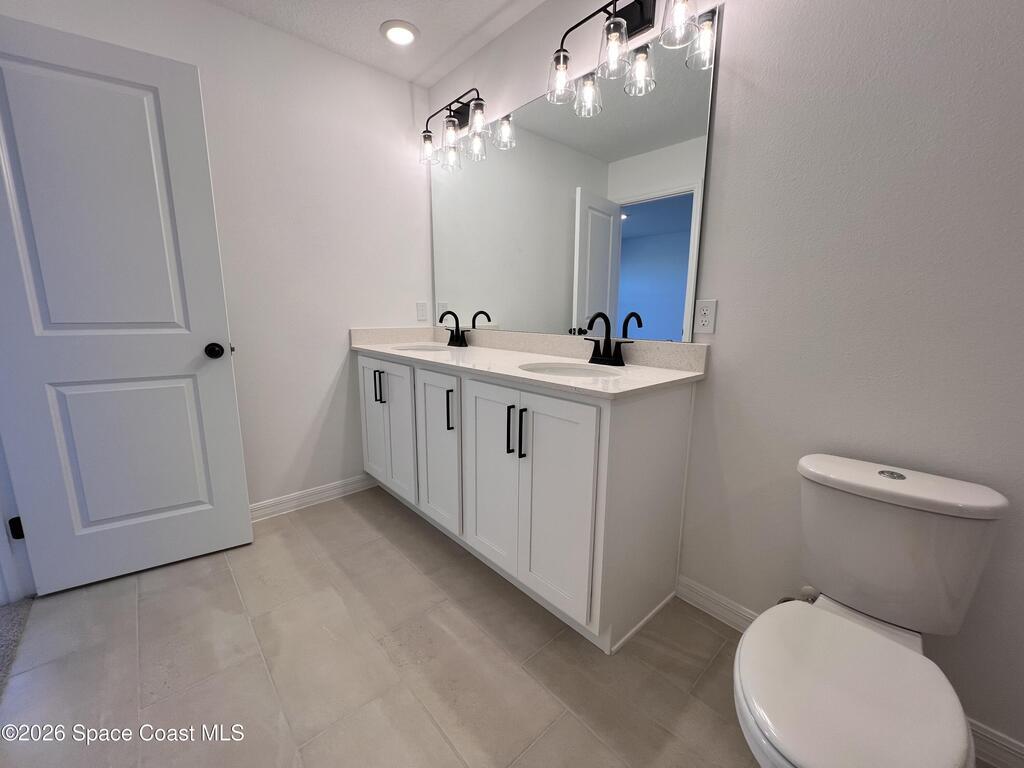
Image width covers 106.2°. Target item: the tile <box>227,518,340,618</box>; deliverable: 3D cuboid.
[{"bbox_3d":[-1.061,0.815,1.728,0.296,0.010,0.595,-9,14,-43],"label":"tile"}]

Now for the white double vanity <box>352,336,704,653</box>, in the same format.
[{"bbox_3d":[-0.141,0.323,1.948,0.575,0.901,1.772,-9,14,-43],"label":"white double vanity"}]

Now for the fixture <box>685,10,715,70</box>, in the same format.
[{"bbox_3d":[0.680,-1.221,1.364,0.105,0.160,0.105,-9,14,-43],"label":"fixture"}]

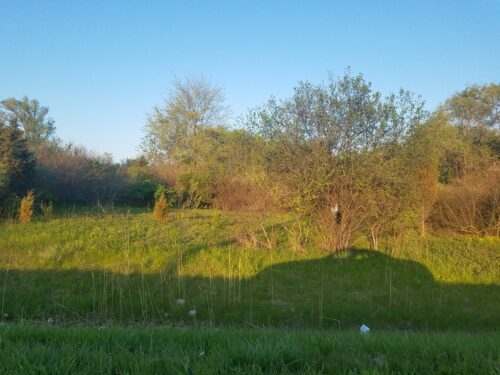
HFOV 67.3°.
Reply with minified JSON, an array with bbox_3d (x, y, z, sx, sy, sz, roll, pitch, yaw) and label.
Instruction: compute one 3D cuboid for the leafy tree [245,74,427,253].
[{"bbox_3d":[2.823,-0.892,12.400,5.500,5.850,5.200,0,0,0],"label":"leafy tree"}]

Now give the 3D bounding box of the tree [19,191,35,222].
[{"bbox_3d":[-13.392,1.138,22.500,0.950,1.900,0.950,0,0,0],"label":"tree"}]

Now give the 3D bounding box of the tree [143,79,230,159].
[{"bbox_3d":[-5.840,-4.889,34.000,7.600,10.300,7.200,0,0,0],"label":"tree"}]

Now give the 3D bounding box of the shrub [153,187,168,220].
[{"bbox_3d":[-5.363,0.959,22.500,0.950,2.000,0.950,0,0,0],"label":"shrub"}]

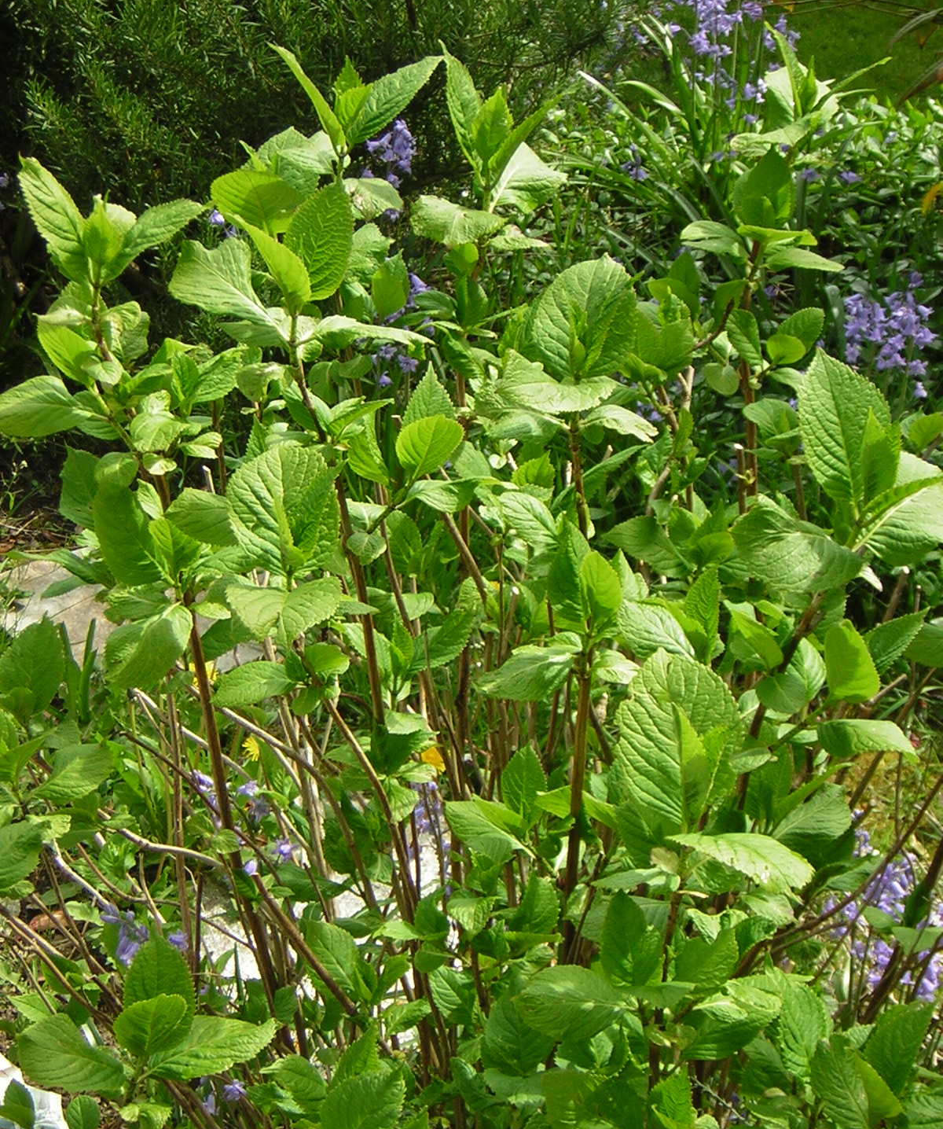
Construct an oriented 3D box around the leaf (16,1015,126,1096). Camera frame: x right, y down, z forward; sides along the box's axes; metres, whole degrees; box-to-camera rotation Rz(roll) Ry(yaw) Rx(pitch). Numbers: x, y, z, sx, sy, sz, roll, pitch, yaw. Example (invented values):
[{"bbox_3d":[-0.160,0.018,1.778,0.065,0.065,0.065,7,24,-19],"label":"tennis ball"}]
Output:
[{"bbox_3d":[-0.303,0.373,2.317,0.090,0.022,0.056,26,63,18],"label":"leaf"}]

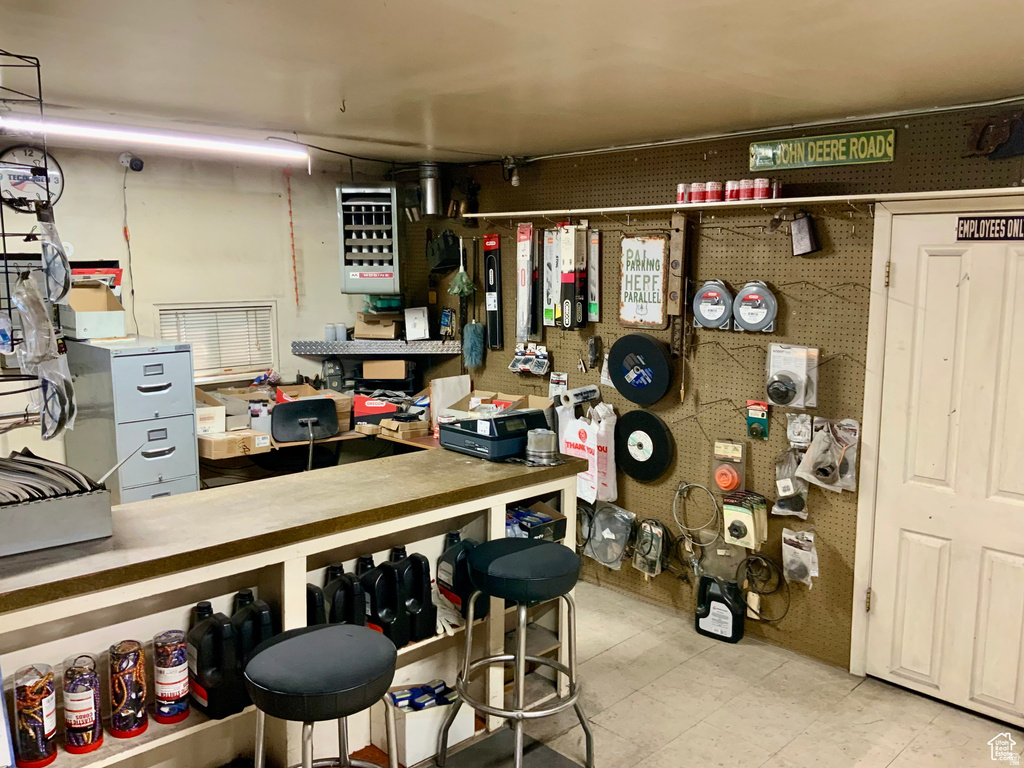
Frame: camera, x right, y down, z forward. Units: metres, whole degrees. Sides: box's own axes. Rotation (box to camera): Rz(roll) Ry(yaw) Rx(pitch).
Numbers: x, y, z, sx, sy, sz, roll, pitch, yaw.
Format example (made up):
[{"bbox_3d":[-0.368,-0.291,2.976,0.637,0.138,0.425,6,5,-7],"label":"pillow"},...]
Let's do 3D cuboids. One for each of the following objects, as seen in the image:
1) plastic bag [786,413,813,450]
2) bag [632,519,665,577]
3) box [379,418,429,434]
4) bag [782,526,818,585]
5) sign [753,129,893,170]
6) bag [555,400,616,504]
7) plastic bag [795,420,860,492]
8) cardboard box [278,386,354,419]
[{"bbox_3d":[1.185,0.193,3.541,0.085,0.134,0.040,7,10,44],"label":"plastic bag"},{"bbox_3d":[0.653,0.783,4.107,0.130,0.246,0.070,7,10,44],"label":"bag"},{"bbox_3d":[-0.585,0.224,4.591,0.200,0.050,0.190,7,10,44],"label":"box"},{"bbox_3d":[1.192,0.719,3.545,0.115,0.214,0.060,7,10,44],"label":"bag"},{"bbox_3d":[1.224,-0.929,3.433,0.595,0.117,0.012,7,10,44],"label":"sign"},{"bbox_3d":[0.376,0.346,4.388,0.130,0.490,0.310,-7,11,-44],"label":"bag"},{"bbox_3d":[1.261,0.282,3.434,0.198,0.256,0.100,7,10,44],"label":"plastic bag"},{"bbox_3d":[-1.093,0.142,4.745,0.330,0.230,0.340,-7,11,-44],"label":"cardboard box"}]

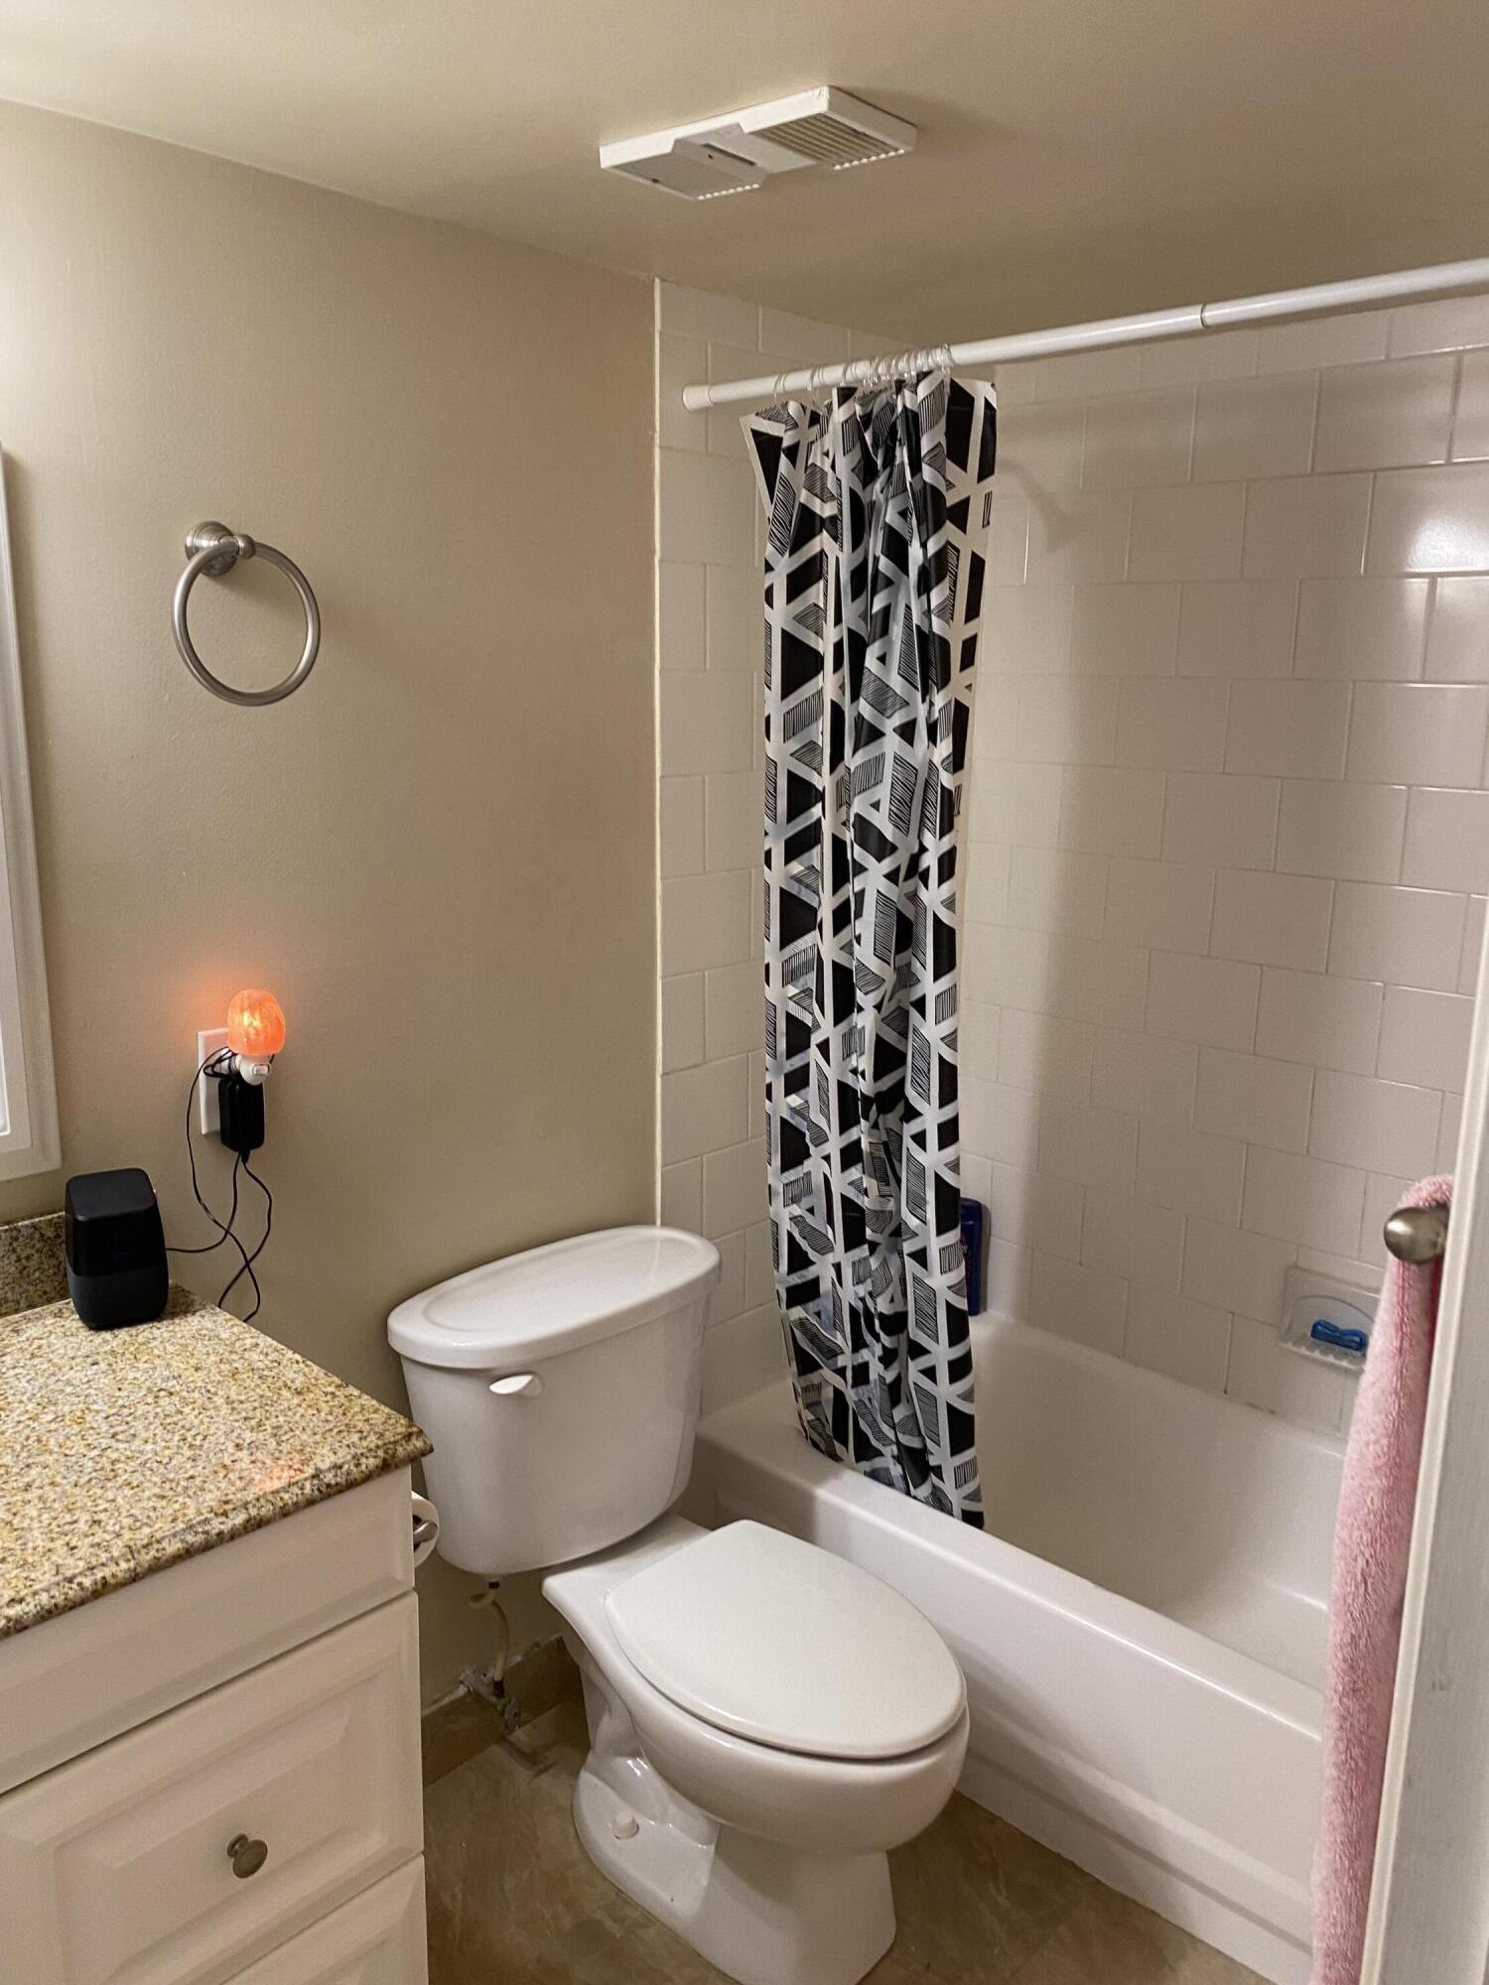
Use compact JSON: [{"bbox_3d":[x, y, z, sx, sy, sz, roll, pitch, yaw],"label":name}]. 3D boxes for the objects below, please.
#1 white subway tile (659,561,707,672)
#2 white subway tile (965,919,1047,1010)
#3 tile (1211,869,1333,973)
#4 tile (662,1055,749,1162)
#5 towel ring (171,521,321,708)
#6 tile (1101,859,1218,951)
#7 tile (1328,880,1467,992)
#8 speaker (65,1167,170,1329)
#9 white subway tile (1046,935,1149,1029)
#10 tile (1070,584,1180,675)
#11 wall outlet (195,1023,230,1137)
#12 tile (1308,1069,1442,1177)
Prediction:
[{"bbox_3d":[-0.091,-0.553,2.199,0.010,0.151,0.090,12,17,41],"label":"white subway tile"},{"bbox_3d":[0.485,-0.050,2.783,0.197,0.151,0.010,12,17,41],"label":"white subway tile"},{"bbox_3d":[0.854,-0.118,2.419,0.197,0.151,0.010,12,17,41],"label":"tile"},{"bbox_3d":[-0.062,0.188,2.405,0.010,0.151,0.197,12,17,41],"label":"tile"},{"bbox_3d":[-0.556,-0.415,1.636,0.086,0.197,0.175,12,17,42],"label":"towel ring"},{"bbox_3d":[0.717,-0.151,2.570,0.198,0.151,0.010,12,17,41],"label":"tile"},{"bbox_3d":[1.006,-0.087,2.302,0.201,0.152,0.008,13,17,43],"label":"tile"},{"bbox_3d":[-0.678,0.275,1.607,0.094,0.144,0.094,-5,14,-26],"label":"speaker"},{"bbox_3d":[0.638,-0.018,2.700,0.200,0.152,0.010,12,17,42],"label":"white subway tile"},{"bbox_3d":[0.648,-0.616,2.536,0.198,0.151,0.010,12,17,41],"label":"tile"},{"bbox_3d":[-0.605,0.103,1.764,0.008,0.119,0.074,12,17,42],"label":"wall outlet"},{"bbox_3d":[1.002,0.213,2.368,0.201,0.152,0.008,13,17,43],"label":"tile"}]

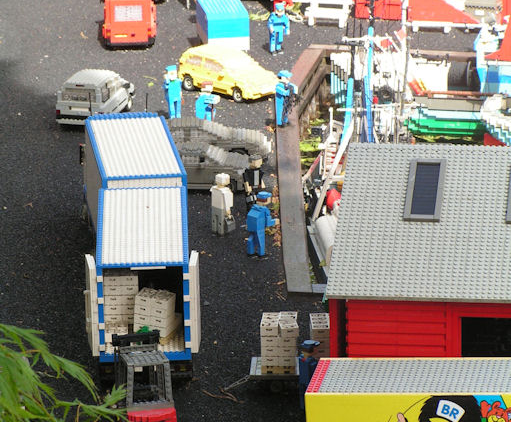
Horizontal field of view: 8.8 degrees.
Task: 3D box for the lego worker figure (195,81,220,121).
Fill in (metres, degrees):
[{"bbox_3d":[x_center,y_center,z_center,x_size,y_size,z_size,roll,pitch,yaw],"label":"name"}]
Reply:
[{"bbox_3d":[-0.084,-0.180,5.772,0.033,0.094,0.031,11,23,33],"label":"lego worker figure"}]

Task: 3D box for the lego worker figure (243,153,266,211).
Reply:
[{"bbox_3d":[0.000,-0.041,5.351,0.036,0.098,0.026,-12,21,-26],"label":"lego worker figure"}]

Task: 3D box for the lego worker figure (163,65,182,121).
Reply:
[{"bbox_3d":[-0.145,-0.212,5.871,0.031,0.095,0.022,-11,21,-25],"label":"lego worker figure"}]

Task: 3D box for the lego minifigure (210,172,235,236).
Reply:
[{"bbox_3d":[-0.052,-0.012,5.272,0.034,0.098,0.024,13,24,37],"label":"lego minifigure"}]

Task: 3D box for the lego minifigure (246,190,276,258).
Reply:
[{"bbox_3d":[0.010,0.019,5.174,0.037,0.099,0.035,-18,25,-39],"label":"lego minifigure"}]

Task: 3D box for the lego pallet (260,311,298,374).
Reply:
[{"bbox_3d":[0.032,0.182,4.551,0.050,0.067,0.058,0,19,5],"label":"lego pallet"}]

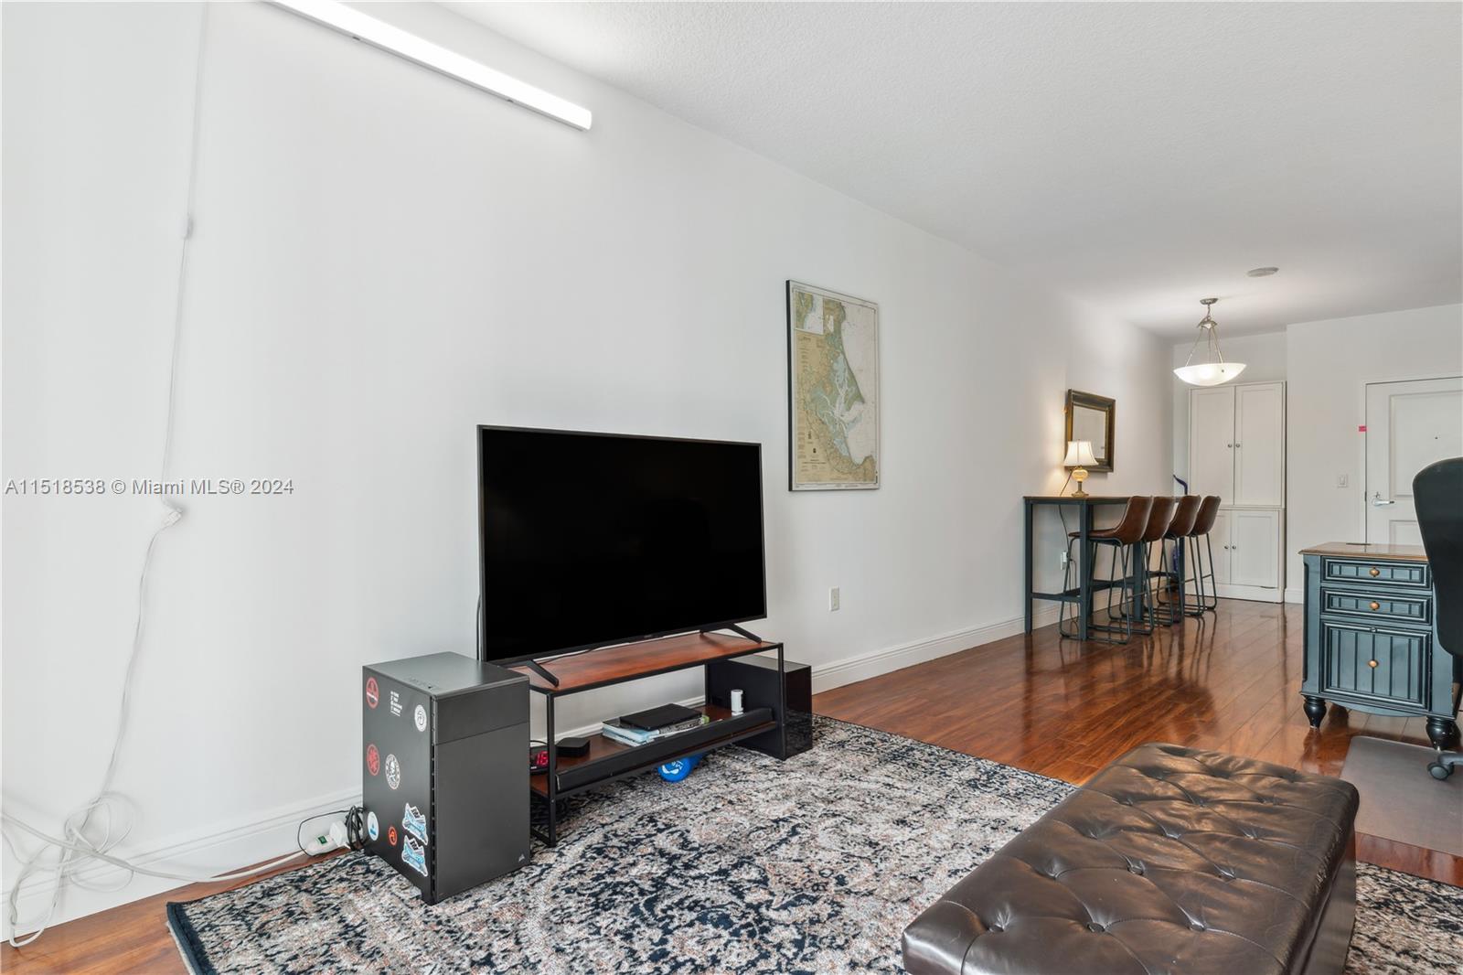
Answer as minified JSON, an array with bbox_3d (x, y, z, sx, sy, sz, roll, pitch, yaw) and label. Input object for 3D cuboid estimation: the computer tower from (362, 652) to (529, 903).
[{"bbox_3d":[-0.837,0.810,2.025,0.446,0.541,0.273,0,0,41],"label":"computer tower"}]

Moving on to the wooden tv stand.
[{"bbox_3d":[-0.319,0.856,2.596,1.023,0.462,0.440,0,0,-42],"label":"wooden tv stand"}]

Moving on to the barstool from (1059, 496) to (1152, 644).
[{"bbox_3d":[2.832,0.589,5.253,0.484,1.062,0.522,0,0,-42],"label":"barstool"}]

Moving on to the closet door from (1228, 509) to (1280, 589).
[{"bbox_3d":[5.198,0.606,6.854,0.033,0.748,0.396,0,0,-41],"label":"closet door"}]

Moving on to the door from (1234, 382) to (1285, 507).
[{"bbox_3d":[5.220,-0.419,6.835,0.033,1.204,0.396,0,0,-41],"label":"door"}]

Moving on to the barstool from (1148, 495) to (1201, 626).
[{"bbox_3d":[3.776,0.594,6.112,0.484,1.062,0.522,0,0,-42],"label":"barstool"}]

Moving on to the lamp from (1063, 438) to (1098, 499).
[{"bbox_3d":[2.760,-0.150,5.468,0.247,0.457,0.247,0,0,-42],"label":"lamp"}]

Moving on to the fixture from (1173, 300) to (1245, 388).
[{"bbox_3d":[4.175,-1.277,6.044,0.522,0.759,0.522,0,0,-42],"label":"fixture"}]

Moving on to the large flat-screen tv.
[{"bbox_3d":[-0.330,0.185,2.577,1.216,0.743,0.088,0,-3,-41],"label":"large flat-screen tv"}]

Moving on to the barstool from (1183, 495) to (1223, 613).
[{"bbox_3d":[4.248,0.597,6.541,0.484,1.062,0.522,0,0,-42],"label":"barstool"}]

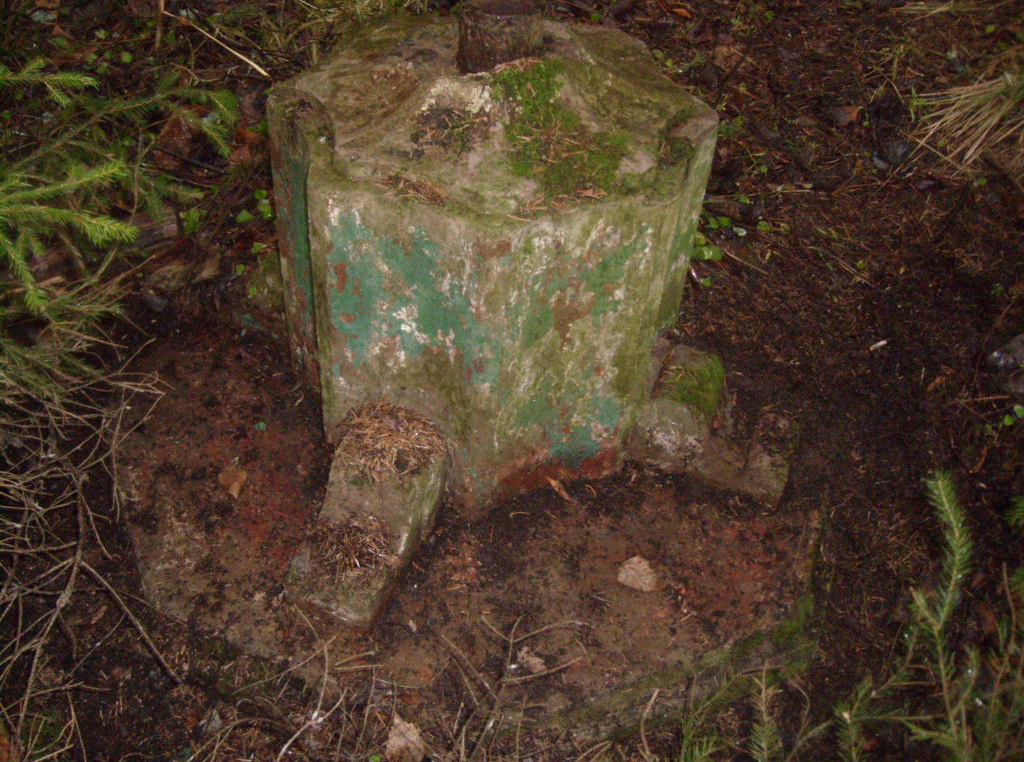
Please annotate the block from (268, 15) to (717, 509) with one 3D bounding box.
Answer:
[{"bbox_3d":[-0.036,-0.216,1.643,0.630,0.564,0.630,16,42,13],"label":"block"}]

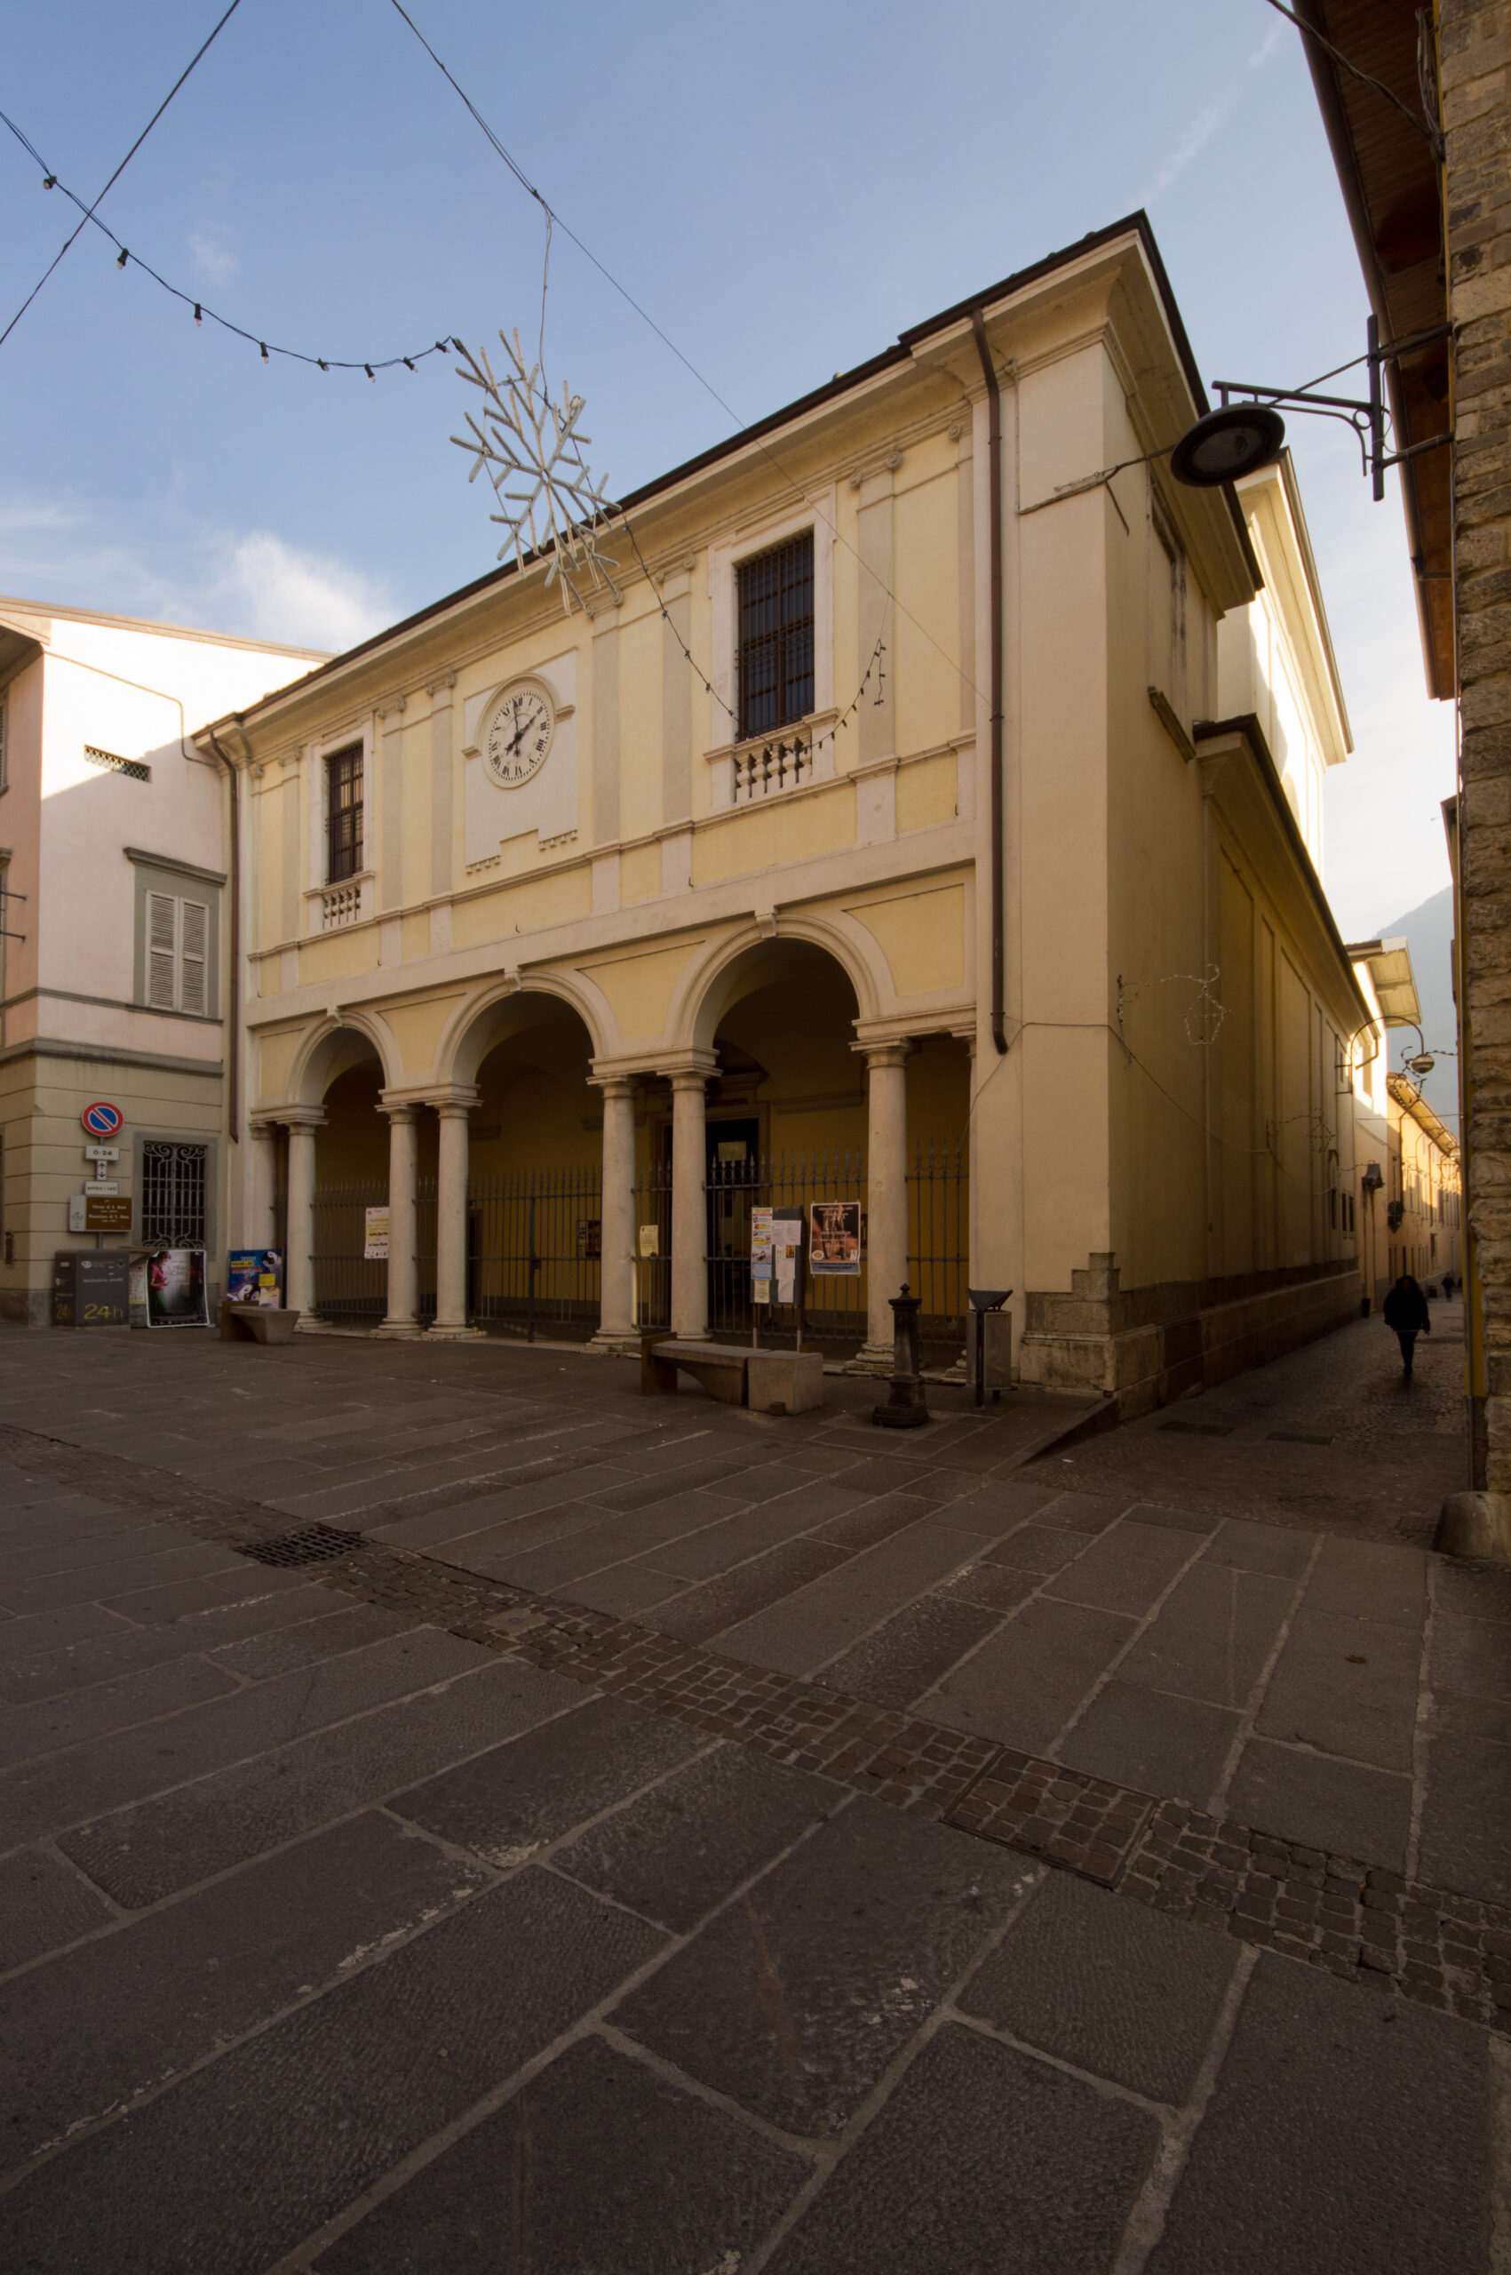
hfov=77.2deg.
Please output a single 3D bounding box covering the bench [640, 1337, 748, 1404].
[{"bbox_3d":[-0.510,2.390,9.600,1.250,0.530,0.470,-2,-4,33],"label":"bench"}]

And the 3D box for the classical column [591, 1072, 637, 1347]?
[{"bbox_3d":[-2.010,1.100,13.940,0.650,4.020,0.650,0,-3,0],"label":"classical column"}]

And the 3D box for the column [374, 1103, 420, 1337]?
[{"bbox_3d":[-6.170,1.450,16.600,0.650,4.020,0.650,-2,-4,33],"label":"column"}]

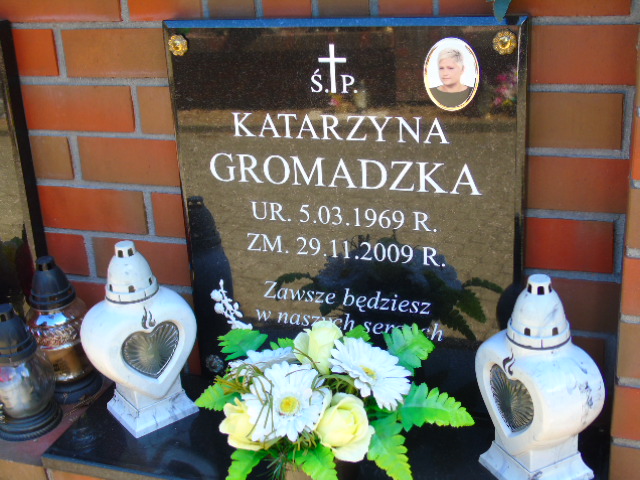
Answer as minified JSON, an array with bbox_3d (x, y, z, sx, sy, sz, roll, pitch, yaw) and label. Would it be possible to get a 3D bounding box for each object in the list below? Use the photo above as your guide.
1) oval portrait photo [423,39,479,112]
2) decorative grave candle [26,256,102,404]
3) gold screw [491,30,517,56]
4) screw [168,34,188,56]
[{"bbox_3d":[0.153,-0.192,0.991,0.066,0.086,0.007,5,21,20],"label":"oval portrait photo"},{"bbox_3d":[-0.398,0.129,1.286,0.112,0.209,0.112,5,21,20],"label":"decorative grave candle"},{"bbox_3d":[0.207,-0.222,0.956,0.028,0.028,0.011,5,21,20],"label":"gold screw"},{"bbox_3d":[-0.184,-0.251,1.101,0.028,0.028,0.011,5,21,20],"label":"screw"}]

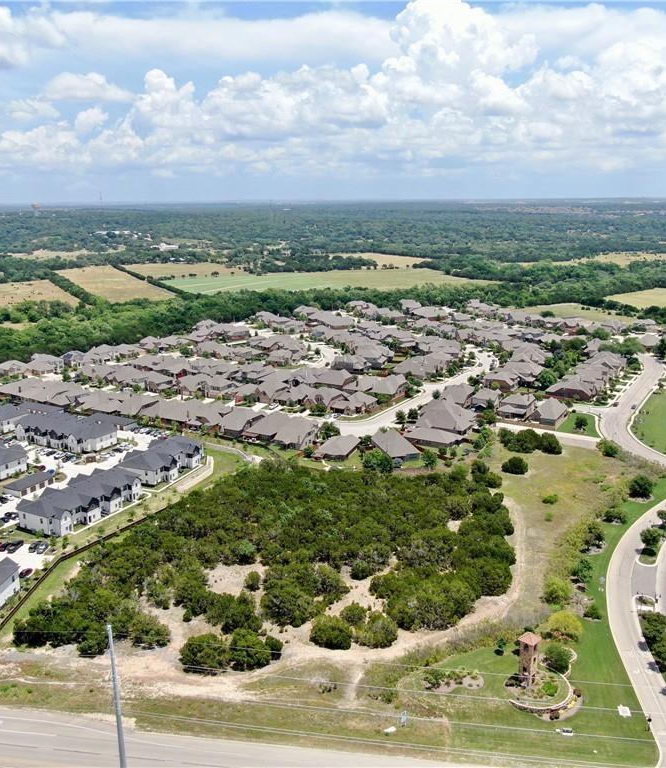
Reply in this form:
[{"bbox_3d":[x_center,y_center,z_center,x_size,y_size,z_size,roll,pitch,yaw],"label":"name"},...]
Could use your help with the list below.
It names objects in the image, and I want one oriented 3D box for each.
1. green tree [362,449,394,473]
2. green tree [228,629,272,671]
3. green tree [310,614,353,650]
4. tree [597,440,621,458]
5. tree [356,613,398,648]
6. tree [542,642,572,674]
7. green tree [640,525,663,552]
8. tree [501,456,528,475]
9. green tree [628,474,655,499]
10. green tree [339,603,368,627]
[{"bbox_3d":[16.080,27.510,276.190,11.300,8.700,10.000,-1,14,0],"label":"green tree"},{"bbox_3d":[-17.520,56.540,163.530,8.900,8.560,8.900,0,13,0],"label":"green tree"},{"bbox_3d":[-0.360,54.490,170.530,9.600,6.100,9.300,-1,14,0],"label":"green tree"},{"bbox_3d":[106.230,24.800,295.820,8.180,7.190,8.180,0,13,0],"label":"tree"},{"bbox_3d":[9.880,55.140,171.860,9.720,7.010,9.720,0,13,0],"label":"tree"},{"bbox_3d":[46.570,56.750,159.870,6.100,5.800,6.000,-1,14,0],"label":"tree"},{"bbox_3d":[89.590,43.830,216.470,5.990,7.150,5.990,0,13,0],"label":"green tree"},{"bbox_3d":[64.990,28.880,275.090,9.100,5.600,8.300,-1,14,0],"label":"tree"},{"bbox_3d":[102.060,34.100,254.550,8.010,8.260,8.010,0,13,0],"label":"green tree"},{"bbox_3d":[4.840,54.040,179.460,6.420,5.700,6.420,0,13,0],"label":"green tree"}]

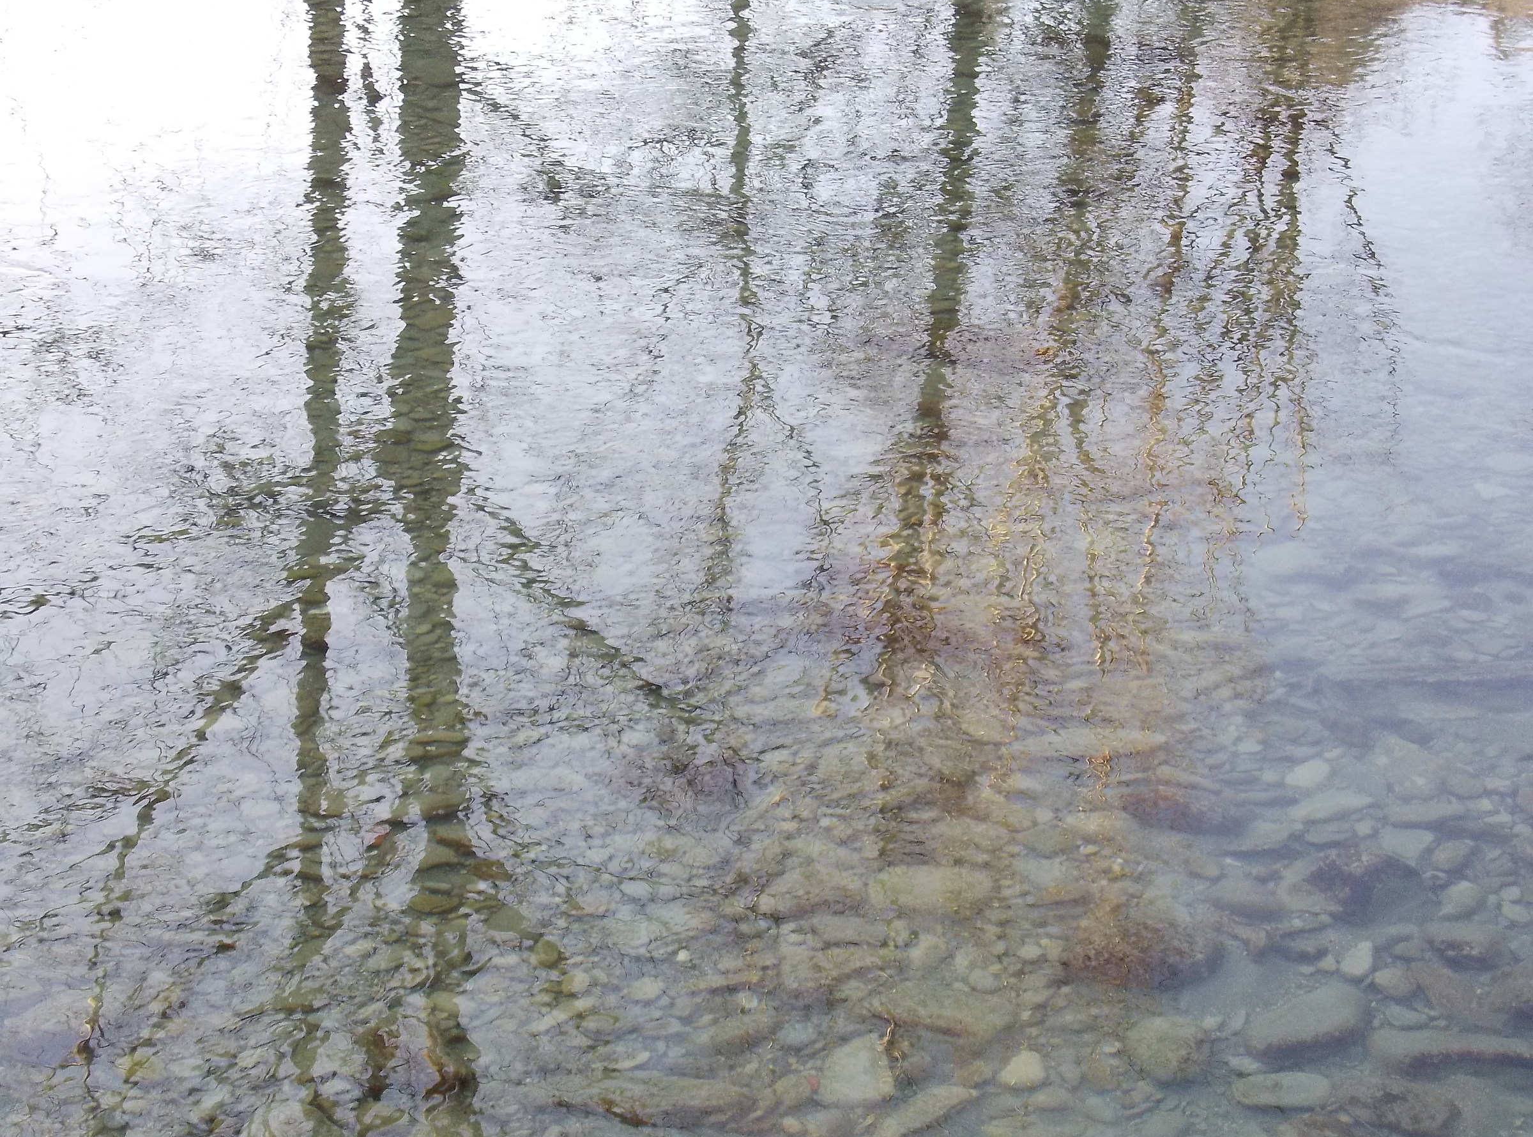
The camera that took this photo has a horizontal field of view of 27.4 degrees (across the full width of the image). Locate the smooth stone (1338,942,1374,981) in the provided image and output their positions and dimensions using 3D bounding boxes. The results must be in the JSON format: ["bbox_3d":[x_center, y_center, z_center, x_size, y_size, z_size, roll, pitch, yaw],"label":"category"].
[{"bbox_3d":[0.811,0.540,4.323,0.049,0.028,0.069,5,21,14],"label":"smooth stone"}]

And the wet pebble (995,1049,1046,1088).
[{"bbox_3d":[0.327,0.641,4.032,0.065,0.037,0.055,-2,20,-5],"label":"wet pebble"}]

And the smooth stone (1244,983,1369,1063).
[{"bbox_3d":[0.709,0.596,4.126,0.176,0.057,0.107,-10,22,-26],"label":"smooth stone"}]

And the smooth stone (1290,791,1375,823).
[{"bbox_3d":[0.853,0.361,4.745,0.138,0.038,0.068,-9,26,-18],"label":"smooth stone"}]

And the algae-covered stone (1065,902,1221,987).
[{"bbox_3d":[0.517,0.517,4.320,0.222,0.110,0.138,0,25,0],"label":"algae-covered stone"}]

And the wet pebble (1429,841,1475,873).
[{"bbox_3d":[1.006,0.423,4.613,0.067,0.035,0.069,-6,26,-14],"label":"wet pebble"}]

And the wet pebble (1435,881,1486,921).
[{"bbox_3d":[0.993,0.475,4.498,0.068,0.040,0.078,-9,26,-18],"label":"wet pebble"}]

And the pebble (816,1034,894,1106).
[{"bbox_3d":[0.113,0.641,4.015,0.098,0.049,0.122,3,20,8],"label":"pebble"}]

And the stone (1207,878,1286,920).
[{"bbox_3d":[0.685,0.471,4.484,0.112,0.056,0.070,0,25,0],"label":"stone"}]

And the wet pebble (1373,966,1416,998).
[{"bbox_3d":[0.850,0.561,4.260,0.058,0.033,0.045,3,20,8],"label":"wet pebble"}]

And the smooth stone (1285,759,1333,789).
[{"bbox_3d":[0.849,0.322,4.916,0.075,0.032,0.062,-5,21,-14],"label":"smooth stone"}]

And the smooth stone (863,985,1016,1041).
[{"bbox_3d":[0.232,0.593,4.210,0.208,0.066,0.090,8,26,16],"label":"smooth stone"}]

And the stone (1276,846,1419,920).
[{"bbox_3d":[0.833,0.450,4.495,0.205,0.079,0.127,0,20,0],"label":"stone"}]

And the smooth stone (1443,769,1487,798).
[{"bbox_3d":[1.068,0.329,4.814,0.066,0.034,0.077,0,25,0],"label":"smooth stone"}]

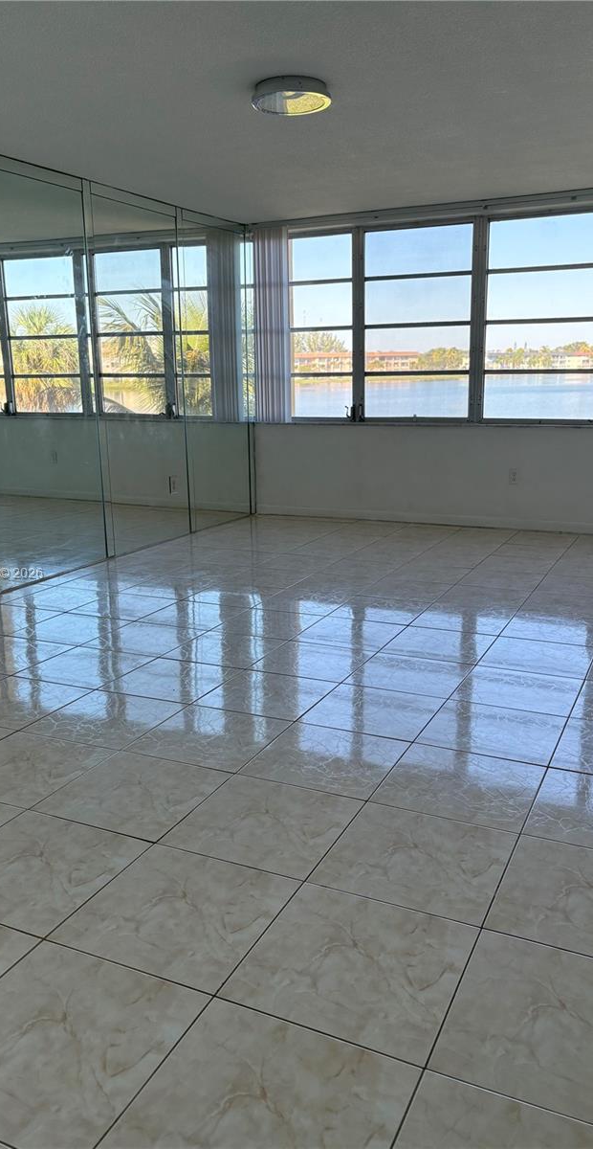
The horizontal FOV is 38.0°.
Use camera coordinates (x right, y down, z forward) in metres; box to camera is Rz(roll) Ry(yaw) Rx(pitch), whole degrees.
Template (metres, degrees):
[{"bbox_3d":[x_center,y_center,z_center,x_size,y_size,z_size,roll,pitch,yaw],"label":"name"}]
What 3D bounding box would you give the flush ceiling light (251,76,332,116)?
[{"bbox_3d":[-0.022,-2.072,3.740,0.347,0.065,0.347,-1,13,0],"label":"flush ceiling light"}]

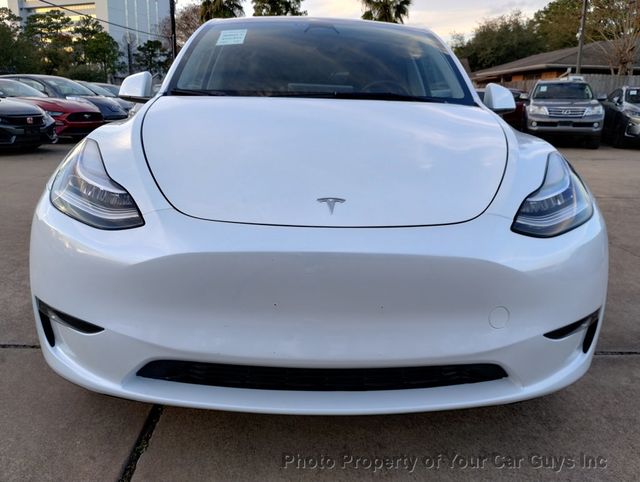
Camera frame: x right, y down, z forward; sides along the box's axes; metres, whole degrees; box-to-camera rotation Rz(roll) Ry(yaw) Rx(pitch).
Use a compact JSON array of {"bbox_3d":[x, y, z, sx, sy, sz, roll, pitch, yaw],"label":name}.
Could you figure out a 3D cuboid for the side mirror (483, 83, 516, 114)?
[{"bbox_3d":[0.968,-0.783,2.857,0.210,0.175,0.180,1,15,-2],"label":"side mirror"}]

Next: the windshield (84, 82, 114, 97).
[{"bbox_3d":[-8.170,-5.639,19.300,0.750,0.480,1.360,10,17,29],"label":"windshield"}]

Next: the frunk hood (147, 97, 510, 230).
[{"bbox_3d":[0.020,-0.337,1.857,1.380,0.360,1.140,1,15,-2],"label":"frunk hood"}]

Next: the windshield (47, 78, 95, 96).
[{"bbox_3d":[-7.812,-4.841,16.300,0.750,0.500,1.380,10,17,29],"label":"windshield"}]

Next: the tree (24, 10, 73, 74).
[{"bbox_3d":[-19.756,-13.216,38.298,3.510,7.060,3.510,-6,16,-26],"label":"tree"}]

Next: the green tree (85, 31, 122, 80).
[{"bbox_3d":[-15.327,-12.091,37.235,2.590,5.660,2.590,-4,16,-21],"label":"green tree"}]

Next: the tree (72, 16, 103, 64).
[{"bbox_3d":[-18.105,-13.964,41.148,2.490,7.160,2.490,-5,16,-22],"label":"tree"}]

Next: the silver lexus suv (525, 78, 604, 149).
[{"bbox_3d":[6.966,-3.727,15.057,1.900,1.880,4.800,7,15,19],"label":"silver lexus suv"}]

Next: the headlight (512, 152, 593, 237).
[{"bbox_3d":[0.725,-0.166,1.731,0.370,0.240,0.480,1,15,-2],"label":"headlight"}]

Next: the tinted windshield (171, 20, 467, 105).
[{"bbox_3d":[0.010,-0.950,2.679,1.420,0.500,0.880,1,15,-2],"label":"tinted windshield"}]

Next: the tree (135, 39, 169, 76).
[{"bbox_3d":[-18.077,-18.023,56.565,3.730,7.230,3.730,-3,15,-17],"label":"tree"}]

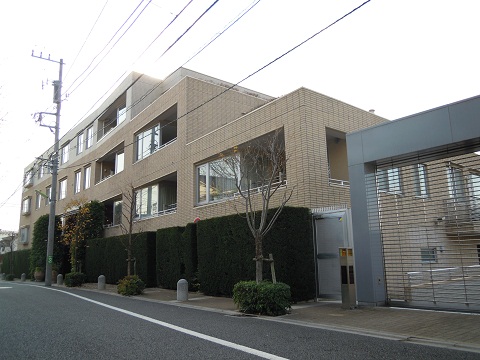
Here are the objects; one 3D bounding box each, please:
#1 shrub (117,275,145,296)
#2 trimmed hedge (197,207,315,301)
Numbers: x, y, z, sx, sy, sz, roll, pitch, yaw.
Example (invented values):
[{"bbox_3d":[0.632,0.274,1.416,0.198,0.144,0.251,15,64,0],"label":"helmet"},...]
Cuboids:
[{"bbox_3d":[-4.037,3.824,14.365,0.850,0.750,1.000,7,-14,-36],"label":"shrub"},{"bbox_3d":[0.282,2.236,11.530,0.800,2.370,4.300,7,-14,-36],"label":"trimmed hedge"}]

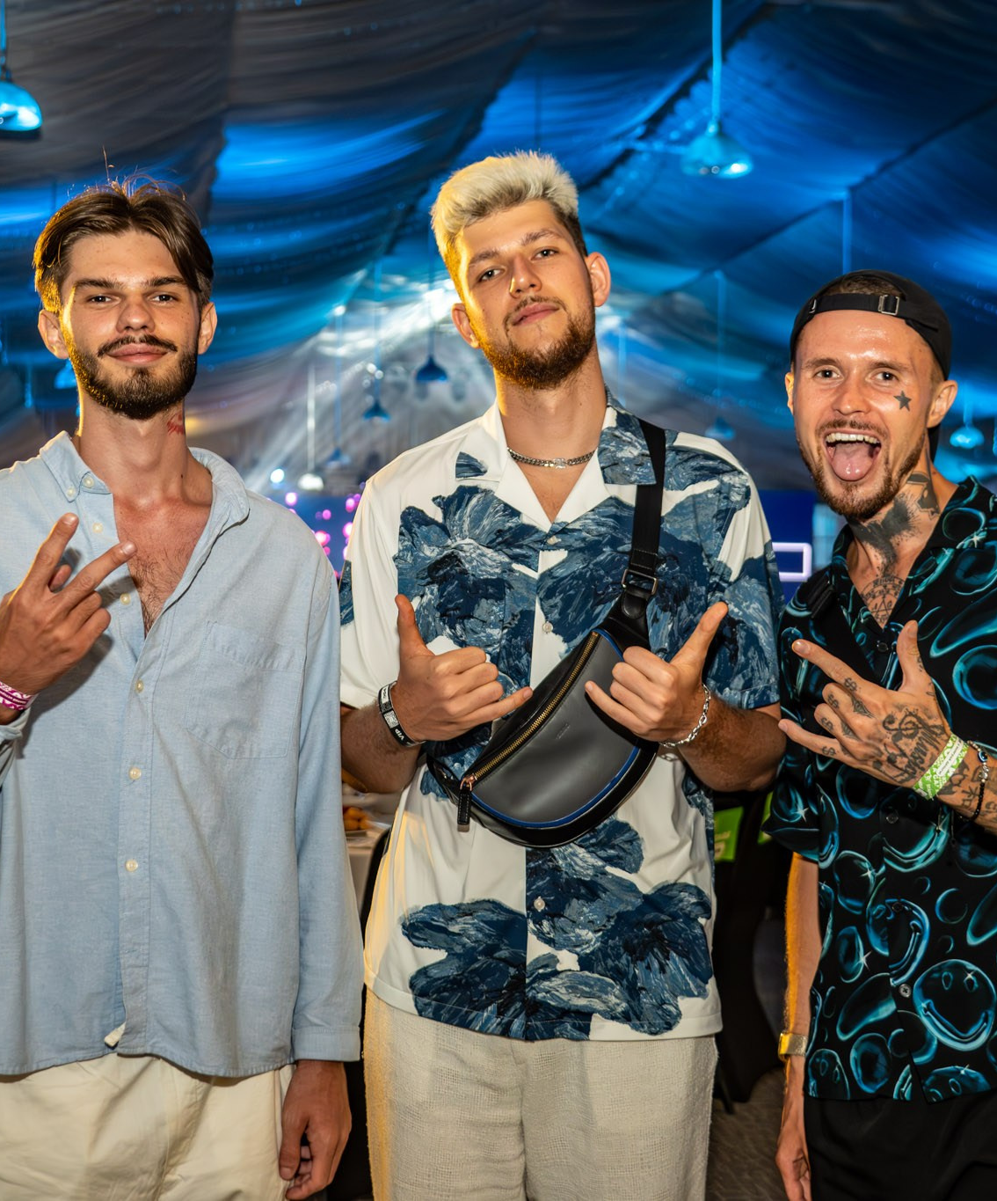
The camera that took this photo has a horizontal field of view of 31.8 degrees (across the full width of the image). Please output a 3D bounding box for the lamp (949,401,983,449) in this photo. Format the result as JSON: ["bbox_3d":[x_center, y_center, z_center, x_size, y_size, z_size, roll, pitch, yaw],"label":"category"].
[{"bbox_3d":[6.477,-2.422,24.200,0.460,0.680,0.460,0,0,0],"label":"lamp"}]

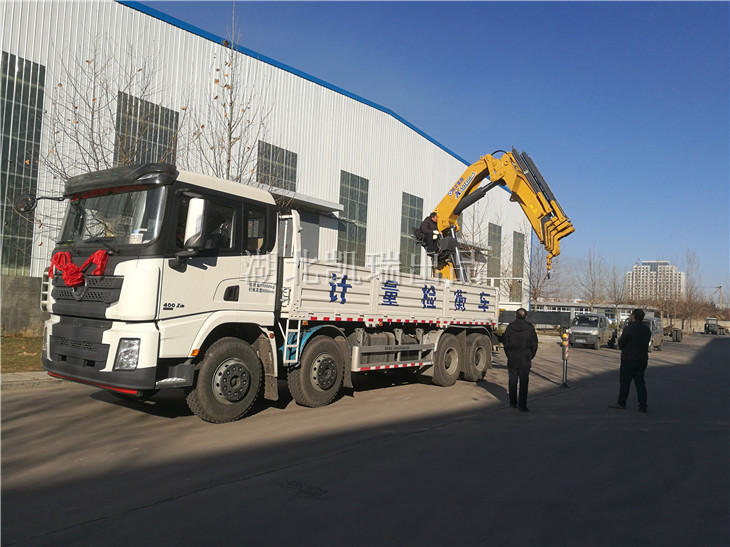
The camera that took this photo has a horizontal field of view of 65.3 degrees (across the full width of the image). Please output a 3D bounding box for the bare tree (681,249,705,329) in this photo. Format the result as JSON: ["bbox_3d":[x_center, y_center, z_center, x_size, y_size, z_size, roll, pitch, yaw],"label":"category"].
[{"bbox_3d":[43.153,2.438,75.000,3.300,11.000,3.300,0,-5,30],"label":"bare tree"}]

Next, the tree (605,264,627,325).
[{"bbox_3d":[15.465,1.968,35.000,1.500,5.300,1.500,0,-5,30],"label":"tree"}]

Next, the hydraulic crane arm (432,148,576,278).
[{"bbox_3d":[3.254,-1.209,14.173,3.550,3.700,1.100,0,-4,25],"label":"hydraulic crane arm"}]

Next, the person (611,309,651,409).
[{"bbox_3d":[4.533,1.483,9.700,0.570,1.740,0.500,4,-4,-20],"label":"person"}]

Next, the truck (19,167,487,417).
[{"bbox_3d":[-0.586,0.651,10.958,2.580,3.160,9.650,-1,-5,37],"label":"truck"}]

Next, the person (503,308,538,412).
[{"bbox_3d":[2.604,1.444,9.500,0.570,1.700,0.380,2,-4,10],"label":"person"}]

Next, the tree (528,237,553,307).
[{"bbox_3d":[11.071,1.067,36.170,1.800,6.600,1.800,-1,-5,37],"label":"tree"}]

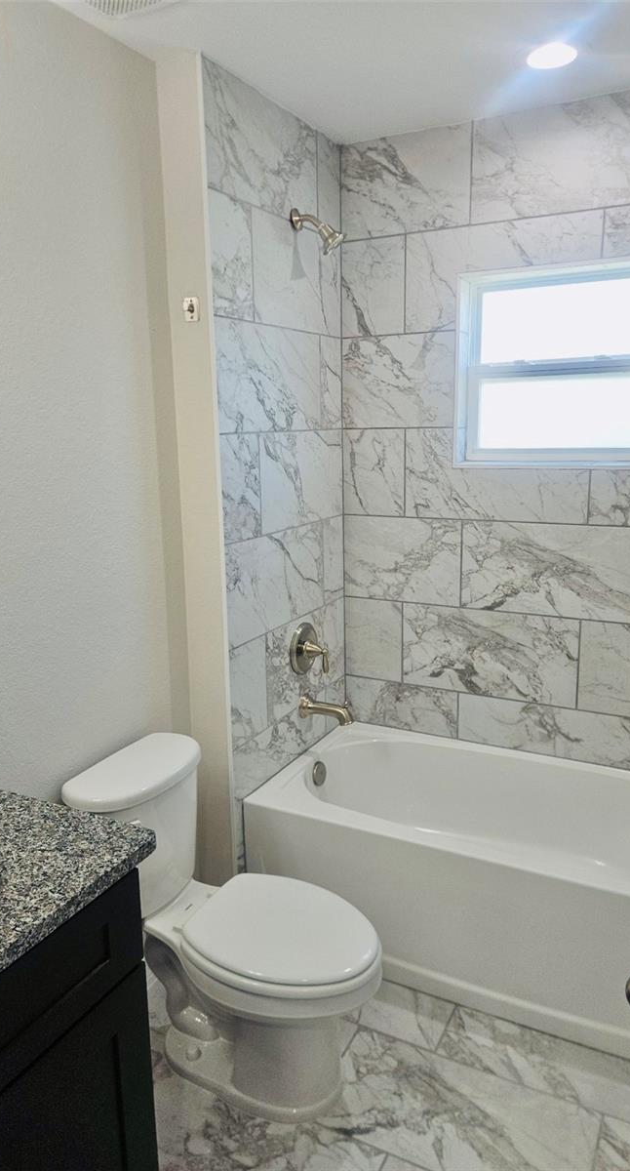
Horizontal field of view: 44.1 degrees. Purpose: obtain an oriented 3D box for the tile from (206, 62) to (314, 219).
[{"bbox_3d":[-0.137,-1.220,2.214,0.010,0.298,0.596,5,14,28],"label":"tile"}]

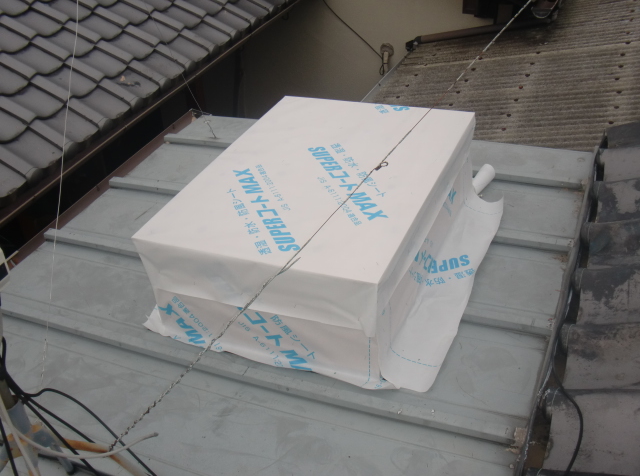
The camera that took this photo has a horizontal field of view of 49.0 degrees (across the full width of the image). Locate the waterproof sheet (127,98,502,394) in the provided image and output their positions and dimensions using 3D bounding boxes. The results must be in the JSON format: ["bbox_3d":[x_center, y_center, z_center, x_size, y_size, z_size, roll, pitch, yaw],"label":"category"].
[{"bbox_3d":[0.064,-0.086,2.326,0.890,0.345,1.085,9,38,22],"label":"waterproof sheet"}]

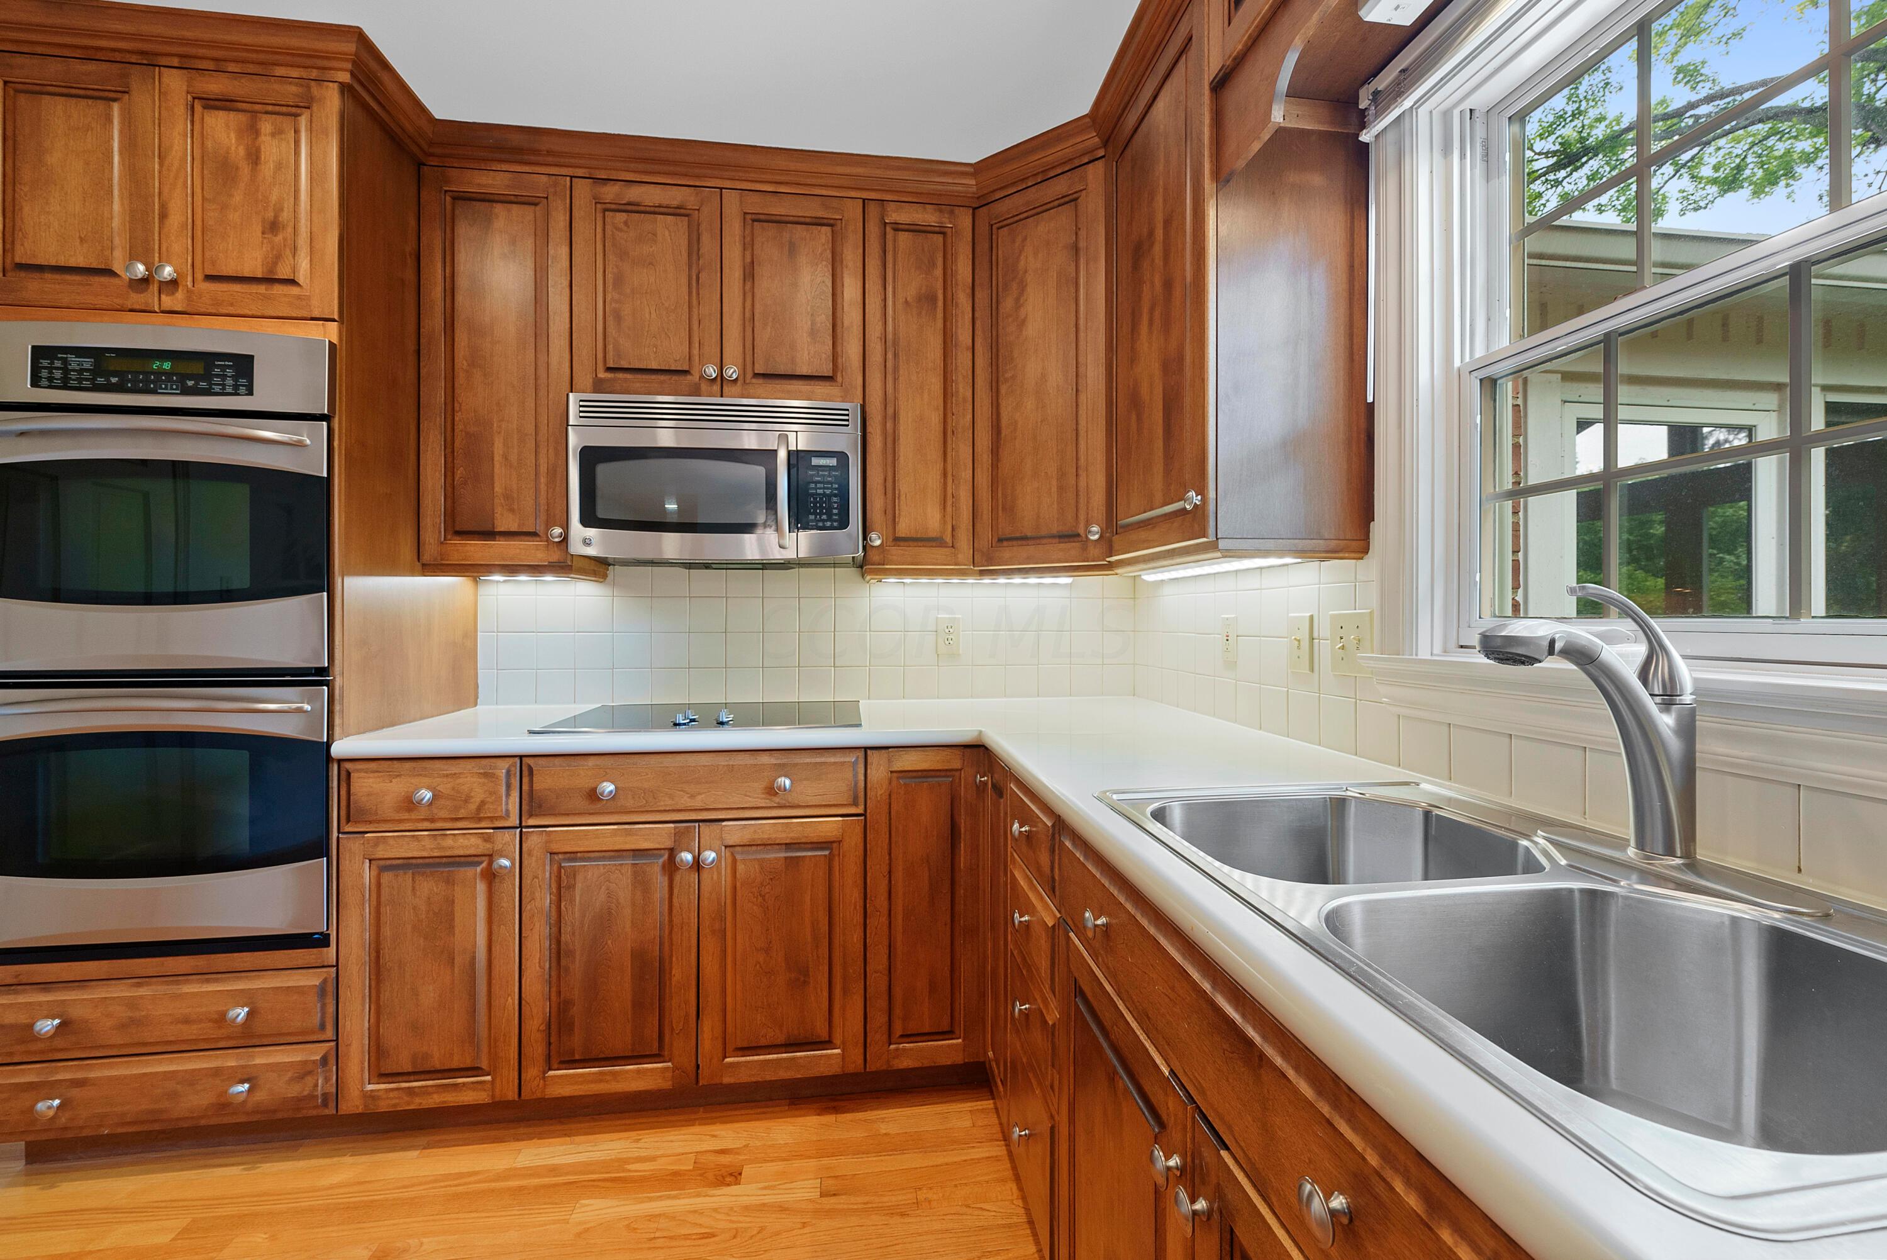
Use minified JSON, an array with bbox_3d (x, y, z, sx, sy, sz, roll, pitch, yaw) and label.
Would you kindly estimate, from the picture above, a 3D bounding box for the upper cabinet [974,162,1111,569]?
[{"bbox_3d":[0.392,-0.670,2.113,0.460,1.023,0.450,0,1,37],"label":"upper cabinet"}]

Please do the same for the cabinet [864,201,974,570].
[{"bbox_3d":[-0.087,-0.671,2.203,0.308,1.023,0.324,0,1,-8],"label":"cabinet"}]

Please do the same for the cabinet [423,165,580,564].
[{"bbox_3d":[-1.176,-0.670,2.056,0.365,1.023,0.324,0,1,-8],"label":"cabinet"}]

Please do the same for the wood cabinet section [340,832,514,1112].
[{"bbox_3d":[-1.164,0.746,1.909,0.368,0.601,0.602,0,0,-8],"label":"wood cabinet section"}]

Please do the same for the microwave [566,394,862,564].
[{"bbox_3d":[-0.617,-0.399,2.106,0.756,0.430,0.379,0,1,-8],"label":"microwave"}]

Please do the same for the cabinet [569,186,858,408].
[{"bbox_3d":[-0.617,-0.902,2.129,0.762,0.561,0.324,0,1,-8],"label":"cabinet"}]

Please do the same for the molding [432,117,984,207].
[{"bbox_3d":[-0.619,-1.227,1.937,1.432,0.080,0.075,0,1,-8],"label":"molding"}]

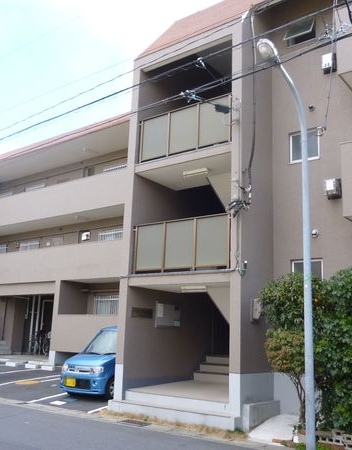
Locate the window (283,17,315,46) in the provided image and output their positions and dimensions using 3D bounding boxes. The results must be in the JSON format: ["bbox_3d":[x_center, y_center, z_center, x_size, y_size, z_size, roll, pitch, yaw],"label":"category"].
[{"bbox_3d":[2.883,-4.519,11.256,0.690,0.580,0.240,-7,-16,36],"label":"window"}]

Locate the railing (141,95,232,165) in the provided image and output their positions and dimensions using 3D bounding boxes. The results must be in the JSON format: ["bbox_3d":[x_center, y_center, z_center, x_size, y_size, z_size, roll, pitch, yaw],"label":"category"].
[{"bbox_3d":[0.173,-2.162,11.105,2.590,1.110,0.120,-7,-16,36],"label":"railing"}]

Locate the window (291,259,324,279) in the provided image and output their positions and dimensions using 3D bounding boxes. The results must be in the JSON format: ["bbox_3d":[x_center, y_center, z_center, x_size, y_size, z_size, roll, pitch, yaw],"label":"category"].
[{"bbox_3d":[2.738,1.079,10.062,0.680,0.710,0.120,-7,-16,36],"label":"window"}]

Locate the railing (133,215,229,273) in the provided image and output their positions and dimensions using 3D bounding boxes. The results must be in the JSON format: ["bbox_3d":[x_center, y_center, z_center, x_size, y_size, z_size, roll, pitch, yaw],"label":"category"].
[{"bbox_3d":[0.080,0.443,10.515,2.590,1.125,0.120,-7,-16,36],"label":"railing"}]

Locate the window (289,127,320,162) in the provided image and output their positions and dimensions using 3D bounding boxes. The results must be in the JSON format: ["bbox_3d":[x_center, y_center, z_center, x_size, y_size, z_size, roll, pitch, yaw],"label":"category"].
[{"bbox_3d":[2.841,-1.714,10.691,0.670,0.710,0.120,-7,-16,36],"label":"window"}]

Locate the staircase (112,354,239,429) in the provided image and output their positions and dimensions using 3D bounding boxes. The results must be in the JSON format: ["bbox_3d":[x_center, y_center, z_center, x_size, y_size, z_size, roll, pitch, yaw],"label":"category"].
[{"bbox_3d":[0.944,3.626,11.056,2.930,1.080,3.750,-7,-16,36],"label":"staircase"}]

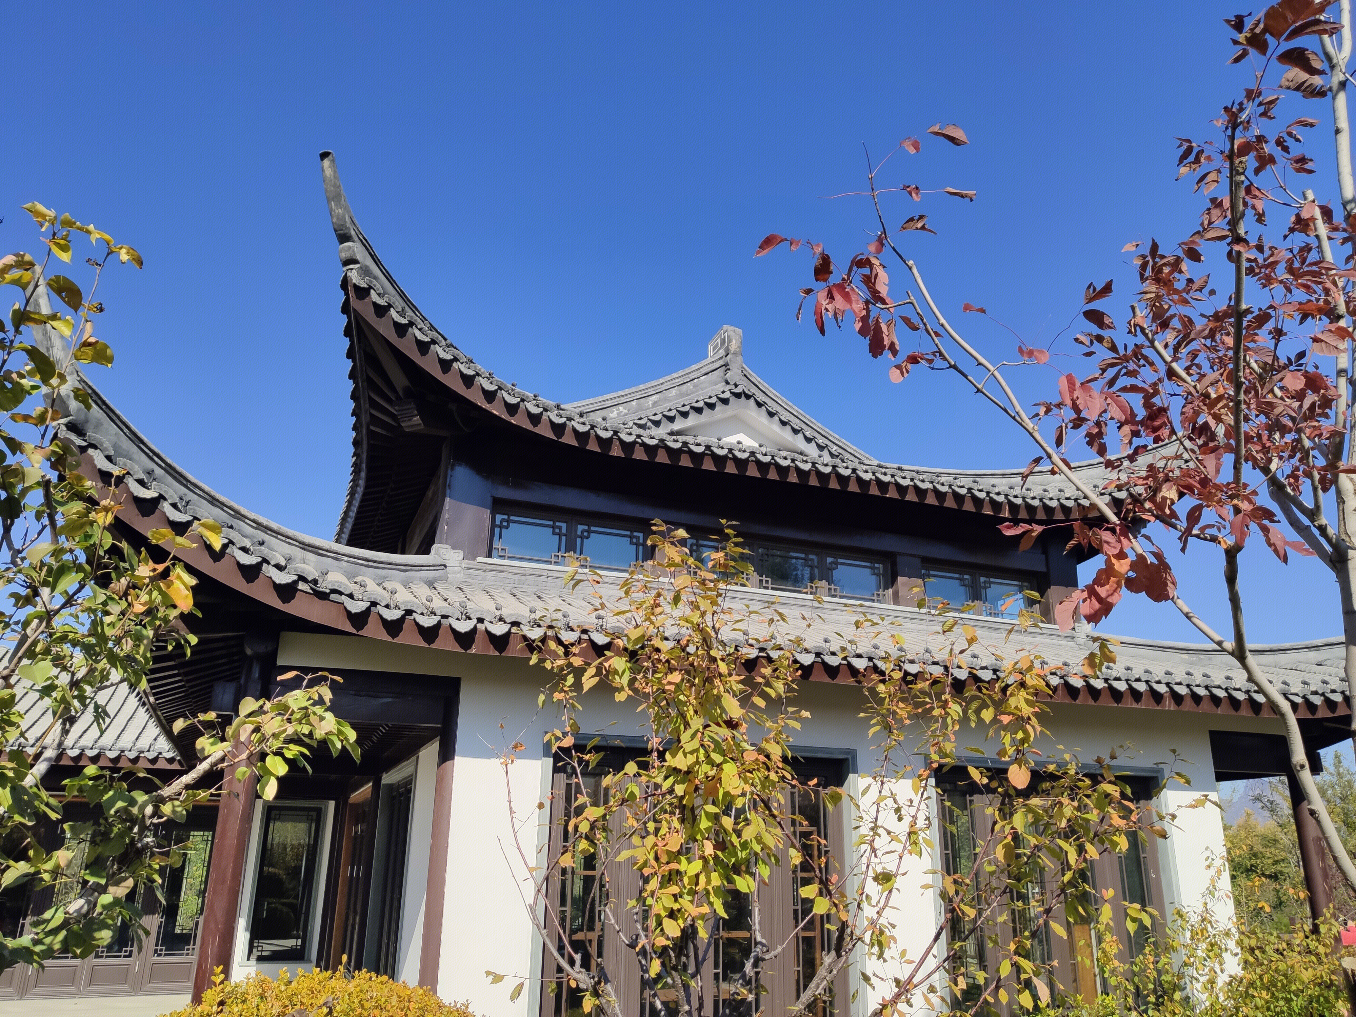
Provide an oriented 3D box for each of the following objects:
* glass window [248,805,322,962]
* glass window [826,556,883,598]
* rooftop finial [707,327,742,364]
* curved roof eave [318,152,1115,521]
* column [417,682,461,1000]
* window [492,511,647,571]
[{"bbox_3d":[-5.910,5.636,15.357,0.842,2.218,0.111,8,-19,-21],"label":"glass window"},{"bbox_3d":[2.103,0.822,12.152,0.824,0.434,0.085,8,-19,-21],"label":"glass window"},{"bbox_3d":[0.688,-2.256,14.711,0.252,0.527,0.570,8,-19,-21],"label":"rooftop finial"},{"bbox_3d":[1.395,-1.165,11.806,10.846,2.320,2.082,8,-19,-21],"label":"curved roof eave"},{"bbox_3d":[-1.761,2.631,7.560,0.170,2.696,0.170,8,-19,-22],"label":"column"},{"bbox_3d":[-1.153,0.370,10.874,1.742,0.518,0.102,8,-19,-21],"label":"window"}]

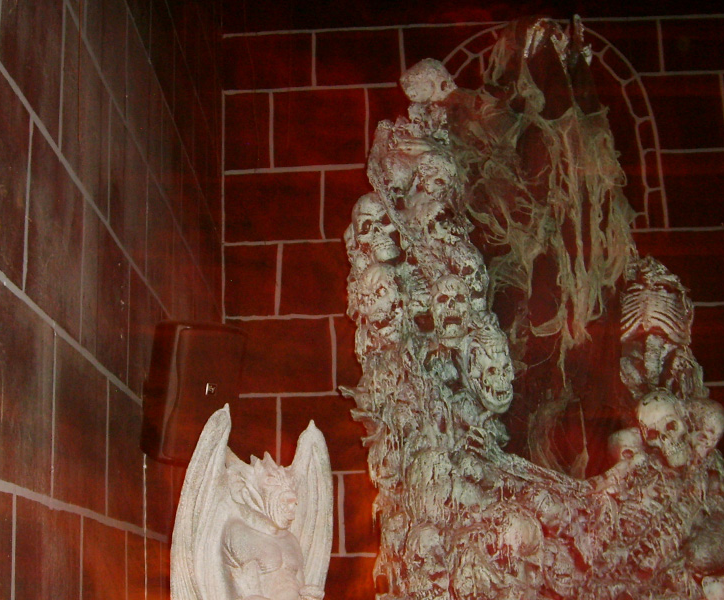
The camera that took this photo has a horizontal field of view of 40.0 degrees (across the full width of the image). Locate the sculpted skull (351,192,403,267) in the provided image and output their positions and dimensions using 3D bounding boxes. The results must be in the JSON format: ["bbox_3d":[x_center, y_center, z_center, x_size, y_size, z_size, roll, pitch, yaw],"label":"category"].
[{"bbox_3d":[0.044,-0.213,3.000,0.150,0.220,0.185,-16,6,-5],"label":"sculpted skull"}]

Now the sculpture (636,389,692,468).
[{"bbox_3d":[0.837,0.356,2.750,0.150,0.220,0.185,-19,1,10],"label":"sculpture"}]

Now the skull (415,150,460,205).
[{"bbox_3d":[0.235,-0.382,3.100,0.145,0.180,0.170,-13,8,17],"label":"skull"}]

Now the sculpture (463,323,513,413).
[{"bbox_3d":[0.376,0.205,2.930,0.140,0.260,0.175,-12,11,-26],"label":"sculpture"}]

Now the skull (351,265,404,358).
[{"bbox_3d":[0.046,0.025,2.950,0.150,0.250,0.180,-10,4,10],"label":"skull"}]

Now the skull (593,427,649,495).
[{"bbox_3d":[0.747,0.455,2.850,0.150,0.200,0.175,-12,7,-5],"label":"skull"}]

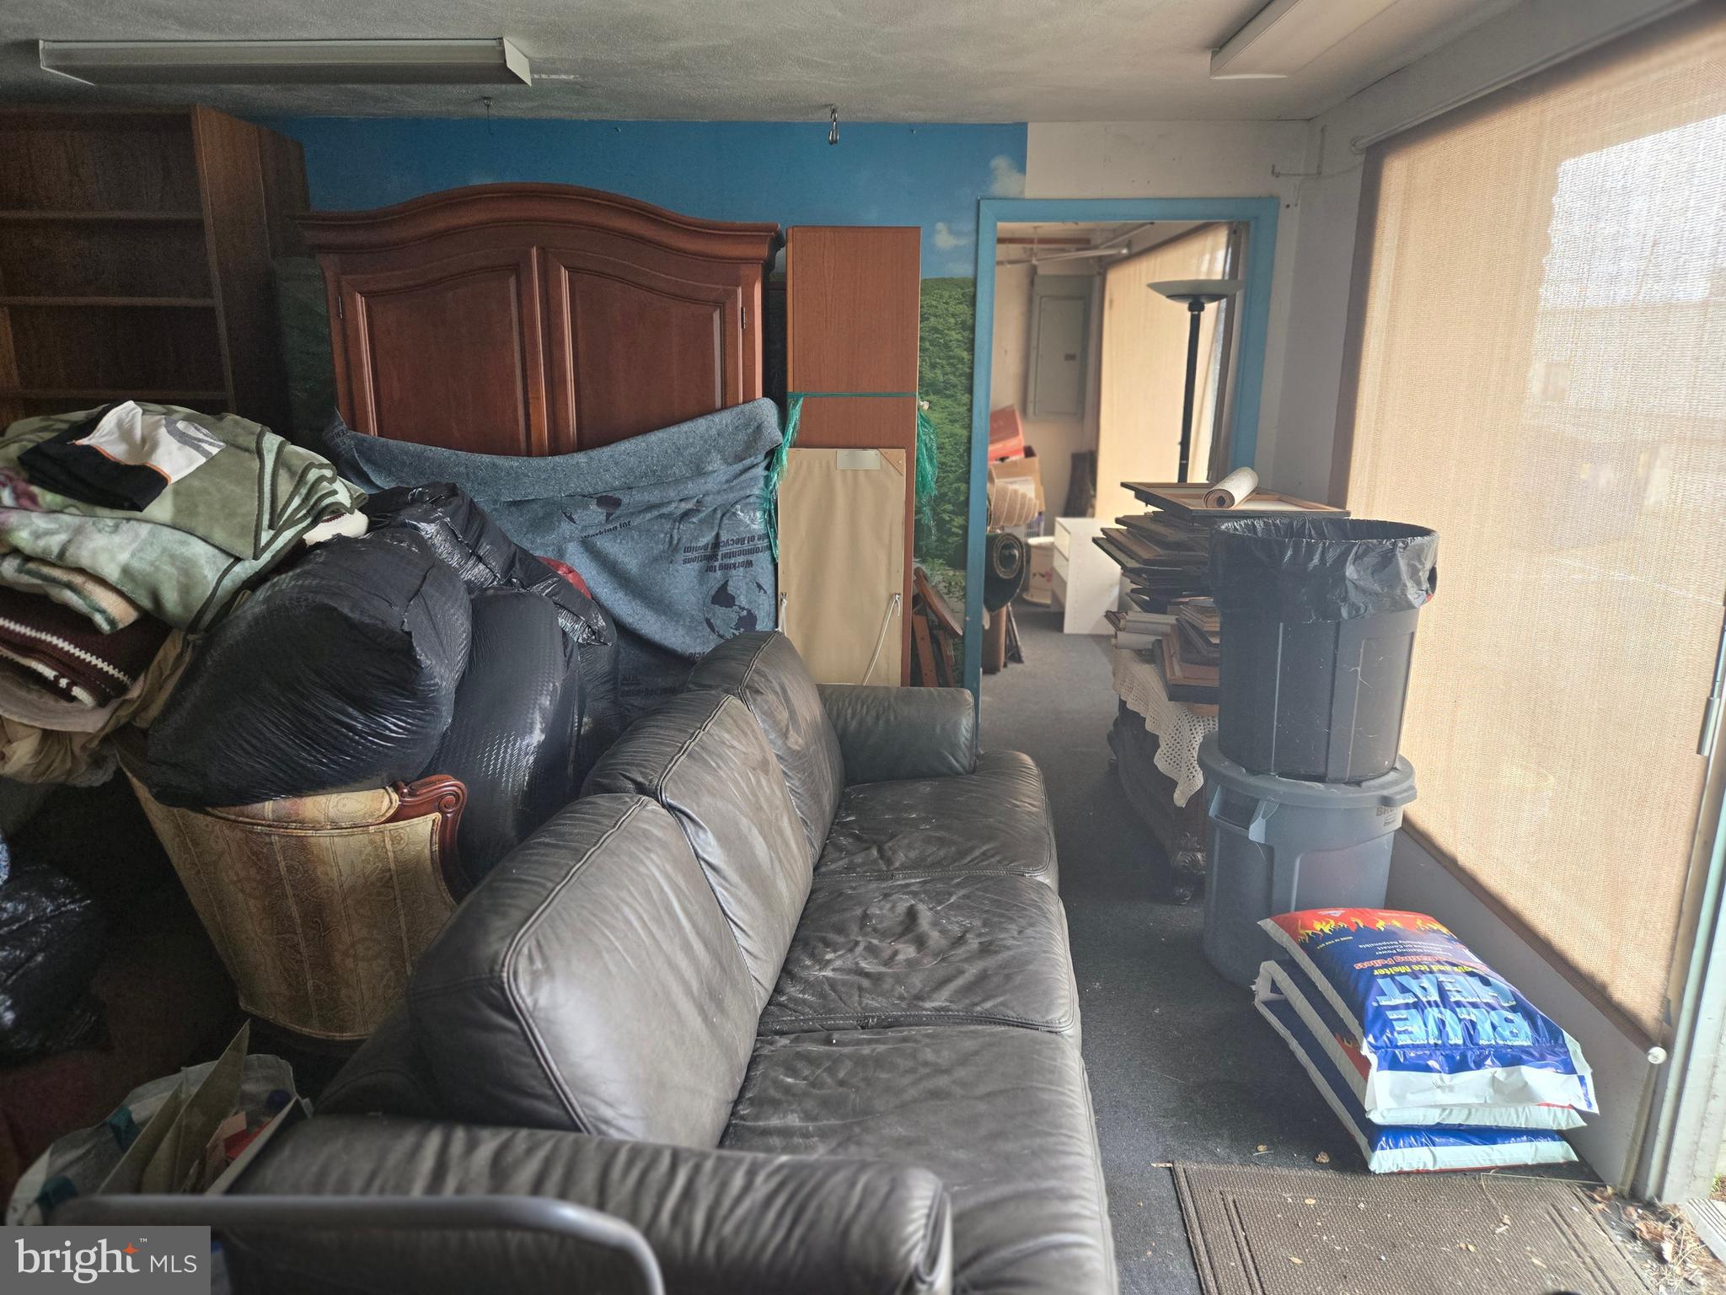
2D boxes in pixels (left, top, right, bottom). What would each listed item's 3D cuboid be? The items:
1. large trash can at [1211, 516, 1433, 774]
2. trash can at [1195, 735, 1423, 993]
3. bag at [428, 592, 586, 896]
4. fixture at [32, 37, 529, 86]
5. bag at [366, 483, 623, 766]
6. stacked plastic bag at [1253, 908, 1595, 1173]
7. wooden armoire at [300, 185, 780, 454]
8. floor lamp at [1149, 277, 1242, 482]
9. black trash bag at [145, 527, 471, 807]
[{"bbox_3d":[1.165,0.000,2.966,0.520,0.600,0.520,1,15,1],"label":"large trash can"},{"bbox_3d":[1.160,0.572,3.091,0.530,0.600,0.530,1,15,1],"label":"trash can"},{"bbox_3d":[-0.887,0.209,2.845,0.430,0.780,0.450,1,15,1],"label":"bag"},{"bbox_3d":[-1.530,-1.568,3.077,1.220,0.070,0.220,1,15,1],"label":"fixture"},{"bbox_3d":[-0.995,-0.048,3.110,0.700,0.780,0.550,1,15,1],"label":"bag"},{"bbox_3d":[1.238,0.844,2.587,0.470,0.320,0.600,-1,15,-3],"label":"stacked plastic bag"},{"bbox_3d":[-0.982,-0.435,3.939,1.440,2.090,0.600,0,15,-1],"label":"wooden armoire"},{"bbox_3d":[1.257,-0.480,4.554,0.360,1.870,0.360,1,15,1],"label":"floor lamp"},{"bbox_3d":[-1.201,0.040,2.537,0.670,0.600,0.550,1,15,1],"label":"black trash bag"}]

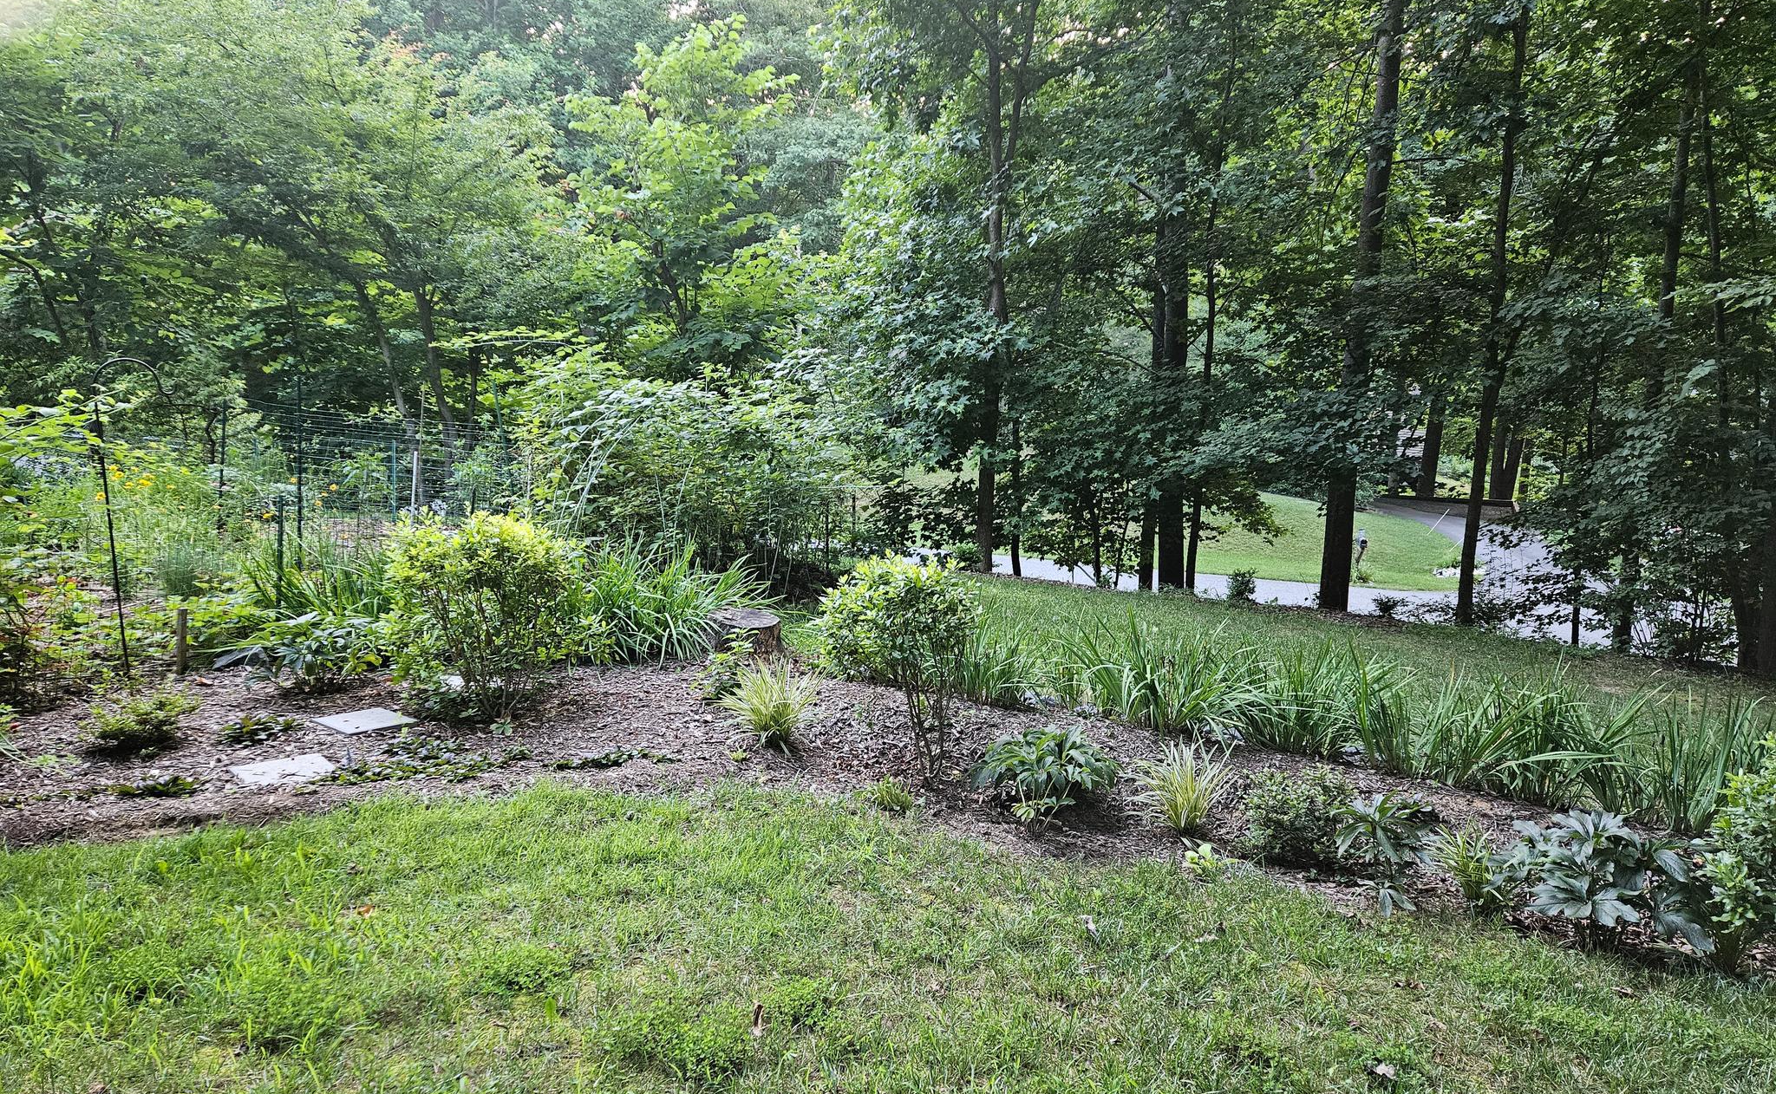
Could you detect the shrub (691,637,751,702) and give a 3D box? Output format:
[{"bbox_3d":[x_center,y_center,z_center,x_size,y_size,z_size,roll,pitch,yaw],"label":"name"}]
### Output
[{"bbox_3d":[-0.813,0.610,5.815,0.291,0.295,0.276,-1,10,-8],"label":"shrub"}]

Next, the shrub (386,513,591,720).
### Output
[{"bbox_3d":[-1.874,0.326,5.585,0.912,0.920,0.775,-3,11,-19],"label":"shrub"}]

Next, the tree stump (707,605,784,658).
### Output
[{"bbox_3d":[-0.851,0.495,6.989,0.458,0.205,0.444,-1,10,-7],"label":"tree stump"}]

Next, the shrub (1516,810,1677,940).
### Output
[{"bbox_3d":[2.034,0.954,3.420,0.395,0.322,0.355,7,12,32],"label":"shrub"}]

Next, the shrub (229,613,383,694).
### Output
[{"bbox_3d":[-3.011,0.554,6.132,0.725,0.355,0.580,-5,11,-26],"label":"shrub"}]

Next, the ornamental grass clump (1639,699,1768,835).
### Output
[{"bbox_3d":[3.667,1.000,5.300,0.500,0.570,0.480,5,6,35],"label":"ornamental grass clump"}]

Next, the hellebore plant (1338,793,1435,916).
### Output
[{"bbox_3d":[1.509,0.936,3.584,0.288,0.345,0.273,5,11,24],"label":"hellebore plant"}]

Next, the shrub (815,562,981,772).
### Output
[{"bbox_3d":[0.035,0.472,4.751,0.646,0.823,0.613,1,10,1],"label":"shrub"}]

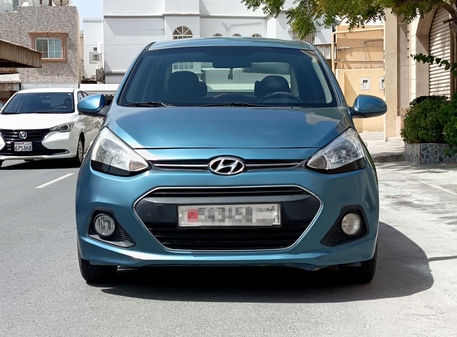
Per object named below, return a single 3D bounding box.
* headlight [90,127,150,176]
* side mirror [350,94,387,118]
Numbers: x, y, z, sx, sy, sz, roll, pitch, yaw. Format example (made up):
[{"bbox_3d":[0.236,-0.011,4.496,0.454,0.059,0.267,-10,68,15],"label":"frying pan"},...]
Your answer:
[{"bbox_3d":[-0.577,-0.092,5.120,0.350,0.255,0.460,0,3,1],"label":"headlight"},{"bbox_3d":[0.904,-0.403,6.125,0.225,0.145,0.140,0,3,1],"label":"side mirror"}]

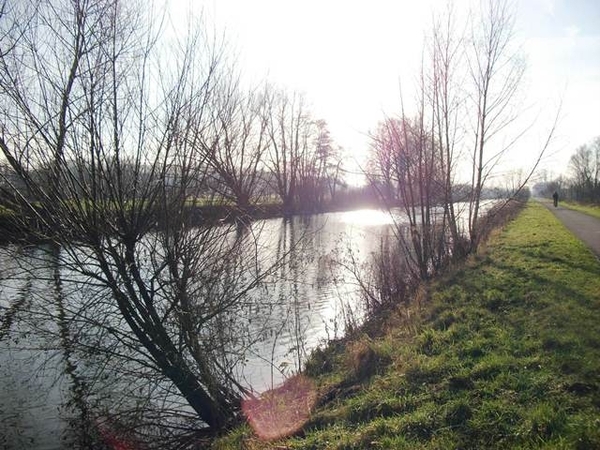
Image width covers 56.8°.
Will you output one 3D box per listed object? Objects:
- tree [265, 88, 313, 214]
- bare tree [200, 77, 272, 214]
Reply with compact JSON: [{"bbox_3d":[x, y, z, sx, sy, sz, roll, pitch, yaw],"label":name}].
[{"bbox_3d":[-1.182,-7.553,57.000,4.834,12.818,4.800,0,3,0],"label":"tree"},{"bbox_3d":[-5.465,-6.821,47.000,5.813,11.408,5.500,0,3,0],"label":"bare tree"}]

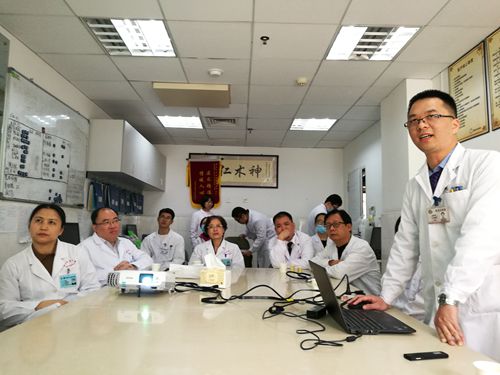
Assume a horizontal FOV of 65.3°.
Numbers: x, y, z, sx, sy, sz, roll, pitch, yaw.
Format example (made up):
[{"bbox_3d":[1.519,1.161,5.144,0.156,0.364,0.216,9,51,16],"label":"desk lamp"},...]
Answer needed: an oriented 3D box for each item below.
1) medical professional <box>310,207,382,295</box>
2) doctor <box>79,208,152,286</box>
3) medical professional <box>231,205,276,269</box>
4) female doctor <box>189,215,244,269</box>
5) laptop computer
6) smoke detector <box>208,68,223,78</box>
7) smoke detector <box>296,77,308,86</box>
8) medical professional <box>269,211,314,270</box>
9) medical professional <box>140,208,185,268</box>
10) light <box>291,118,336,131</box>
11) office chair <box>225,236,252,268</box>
[{"bbox_3d":[0.661,0.815,2.842,0.580,1.292,0.720,-4,-8,40],"label":"medical professional"},{"bbox_3d":[-0.915,0.775,2.595,0.580,1.270,0.720,6,-8,-41],"label":"doctor"},{"bbox_3d":[0.084,0.964,5.030,0.660,1.410,0.500,3,-6,-19],"label":"medical professional"},{"bbox_3d":[-0.326,0.900,3.800,0.540,1.270,0.720,1,-6,-3],"label":"female doctor"},{"bbox_3d":[0.447,0.451,1.668,0.343,0.238,0.368,2,-6,-6],"label":"laptop computer"},{"bbox_3d":[-0.308,-1.041,3.530,0.130,0.045,0.130,1,-6,-1],"label":"smoke detector"},{"bbox_3d":[0.490,-1.000,3.704,0.115,0.050,0.115,1,-6,-1],"label":"smoke detector"},{"bbox_3d":[0.373,0.877,3.570,0.540,1.305,0.680,0,-6,9],"label":"medical professional"},{"bbox_3d":[-0.833,0.853,3.603,0.520,1.320,0.680,2,-6,-9],"label":"medical professional"},{"bbox_3d":[0.865,-0.867,5.391,0.600,0.080,0.600,1,-6,-1],"label":"light"},{"bbox_3d":[-0.222,1.141,4.853,0.580,1.010,0.600,0,-6,5],"label":"office chair"}]

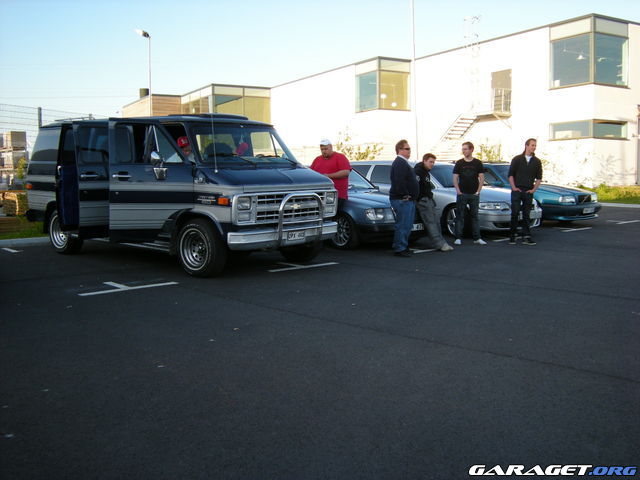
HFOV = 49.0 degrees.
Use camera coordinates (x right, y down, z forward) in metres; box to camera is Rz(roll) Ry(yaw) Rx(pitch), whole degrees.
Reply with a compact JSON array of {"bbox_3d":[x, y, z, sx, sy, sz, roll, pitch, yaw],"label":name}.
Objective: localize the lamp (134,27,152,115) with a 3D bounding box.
[{"bbox_3d":[-6.755,-4.829,26.629,0.800,6.350,0.280,-4,8,-35],"label":"lamp"}]

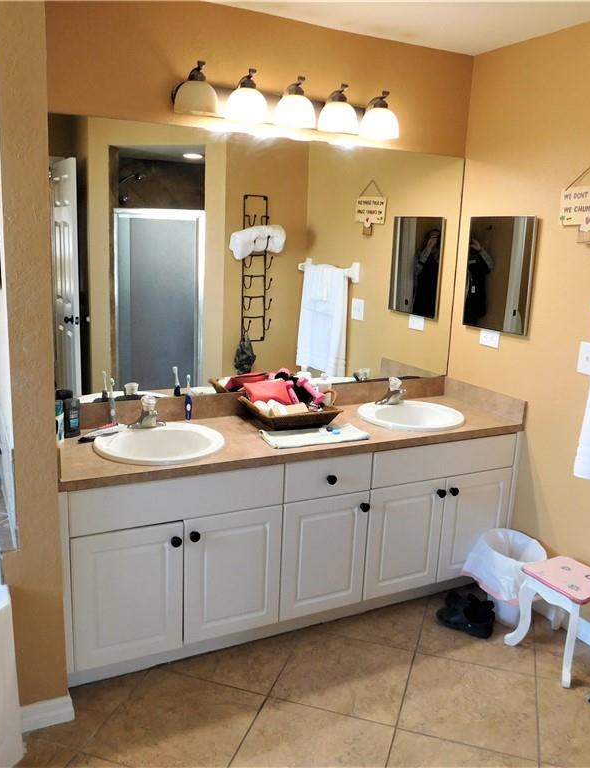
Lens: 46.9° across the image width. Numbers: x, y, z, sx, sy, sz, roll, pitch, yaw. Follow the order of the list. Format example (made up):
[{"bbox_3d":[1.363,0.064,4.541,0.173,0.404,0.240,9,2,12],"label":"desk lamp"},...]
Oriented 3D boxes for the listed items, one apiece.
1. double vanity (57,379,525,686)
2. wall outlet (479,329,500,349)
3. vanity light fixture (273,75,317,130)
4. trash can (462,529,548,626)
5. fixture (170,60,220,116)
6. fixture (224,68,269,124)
[{"bbox_3d":[0.001,0.530,2.908,1.992,0.910,0.555,-4,14,-27],"label":"double vanity"},{"bbox_3d":[0.915,-0.215,3.197,0.009,0.080,0.127,-4,14,-27],"label":"wall outlet"},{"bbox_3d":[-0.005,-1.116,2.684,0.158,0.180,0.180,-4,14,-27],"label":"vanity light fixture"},{"bbox_3d":[0.953,0.856,2.964,0.295,0.320,0.295,-4,14,-27],"label":"trash can"},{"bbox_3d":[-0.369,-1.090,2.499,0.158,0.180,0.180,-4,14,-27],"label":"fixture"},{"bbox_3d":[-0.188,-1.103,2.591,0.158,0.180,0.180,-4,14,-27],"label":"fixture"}]

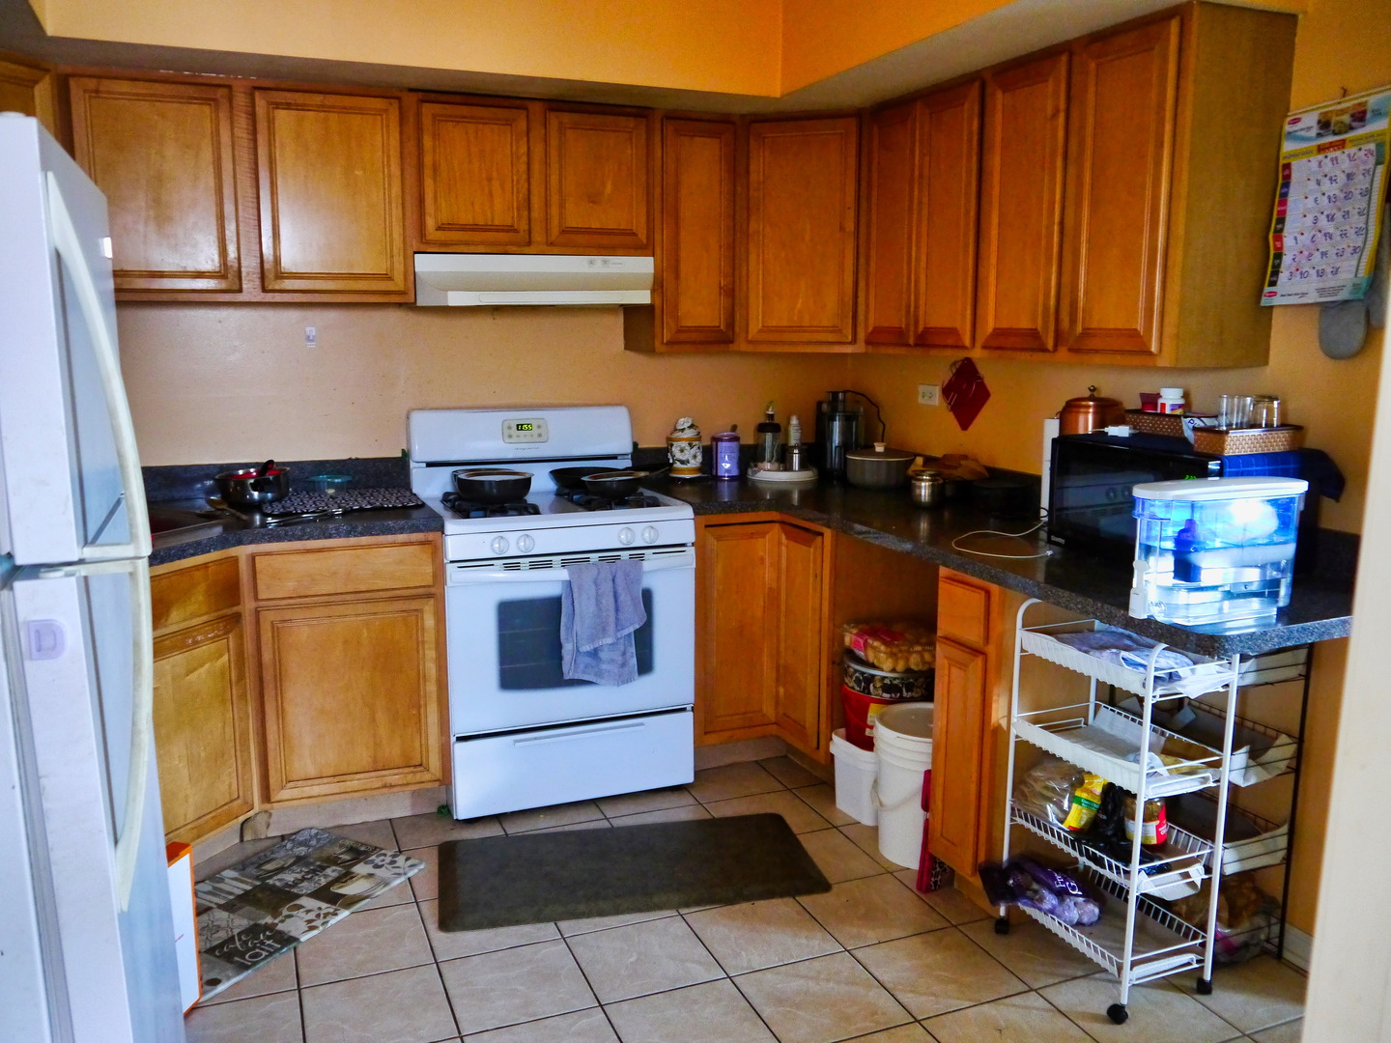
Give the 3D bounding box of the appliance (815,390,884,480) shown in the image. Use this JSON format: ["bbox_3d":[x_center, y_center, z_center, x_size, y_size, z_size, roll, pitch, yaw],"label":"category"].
[{"bbox_3d":[0.529,-0.317,4.128,0.189,0.310,0.207,1,10,3],"label":"appliance"}]

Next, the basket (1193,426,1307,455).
[{"bbox_3d":[1.200,-0.179,2.457,0.245,0.057,0.120,-4,10,-22],"label":"basket"}]

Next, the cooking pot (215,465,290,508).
[{"bbox_3d":[-1.365,-0.110,3.485,0.213,0.103,0.213,-4,10,-22],"label":"cooking pot"}]

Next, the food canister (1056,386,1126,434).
[{"bbox_3d":[1.045,-0.292,2.976,0.176,0.137,0.176,4,10,19],"label":"food canister"}]

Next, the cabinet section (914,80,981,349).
[{"bbox_3d":[0.832,-0.864,3.250,0.260,0.708,0.291,-4,11,-22],"label":"cabinet section"}]

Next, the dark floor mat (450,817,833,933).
[{"bbox_3d":[-0.185,0.942,3.088,1.012,0.018,0.512,-2,10,-11],"label":"dark floor mat"}]

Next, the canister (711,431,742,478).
[{"bbox_3d":[0.114,-0.238,4.084,0.099,0.164,0.099,0,10,2],"label":"canister"}]

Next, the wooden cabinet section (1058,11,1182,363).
[{"bbox_3d":[1.093,-0.754,2.632,0.260,0.710,0.299,-4,11,-22],"label":"wooden cabinet section"}]

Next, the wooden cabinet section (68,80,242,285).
[{"bbox_3d":[-1.495,-0.921,3.159,0.386,0.550,0.260,-4,11,-22],"label":"wooden cabinet section"}]

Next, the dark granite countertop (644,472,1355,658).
[{"bbox_3d":[0.619,0.023,3.158,0.923,0.043,2.408,-4,10,-22],"label":"dark granite countertop"}]

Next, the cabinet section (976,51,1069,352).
[{"bbox_3d":[0.959,-0.810,2.950,0.260,0.710,0.303,-4,11,-22],"label":"cabinet section"}]

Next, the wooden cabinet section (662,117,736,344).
[{"bbox_3d":[-0.035,-0.954,3.769,0.251,0.706,0.260,-4,11,-22],"label":"wooden cabinet section"}]

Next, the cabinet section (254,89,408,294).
[{"bbox_3d":[-1.083,-0.954,3.327,0.400,0.553,0.260,-4,11,-22],"label":"cabinet section"}]

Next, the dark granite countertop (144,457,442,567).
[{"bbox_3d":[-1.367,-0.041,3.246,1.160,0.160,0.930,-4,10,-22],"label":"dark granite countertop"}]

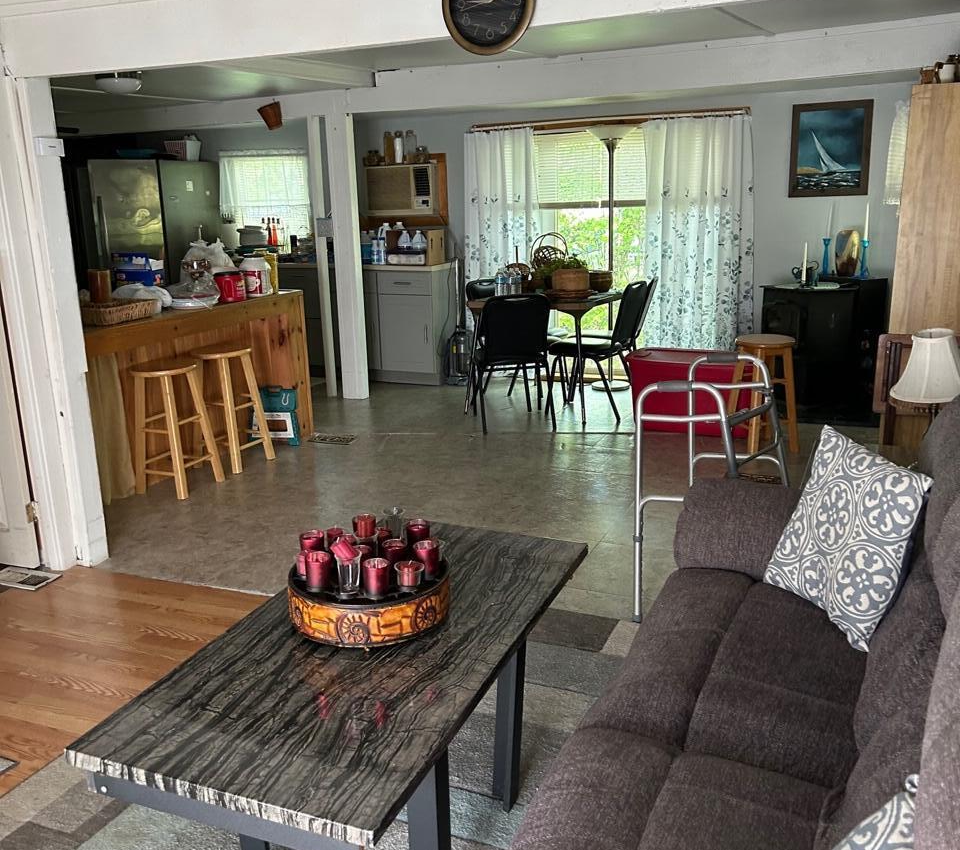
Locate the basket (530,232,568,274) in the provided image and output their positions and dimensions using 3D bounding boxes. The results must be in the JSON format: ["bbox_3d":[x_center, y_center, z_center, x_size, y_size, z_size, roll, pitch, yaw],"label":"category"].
[{"bbox_3d":[0.479,-1.127,6.723,0.260,0.400,0.220,-1,14,3],"label":"basket"}]

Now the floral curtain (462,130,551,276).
[{"bbox_3d":[0.198,-1.275,7.277,0.650,1.830,0.110,5,16,27],"label":"floral curtain"}]

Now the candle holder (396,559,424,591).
[{"bbox_3d":[-0.156,0.341,2.164,0.065,0.055,0.065,-2,14,0],"label":"candle holder"}]

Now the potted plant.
[{"bbox_3d":[0.602,-1.010,6.447,0.260,0.235,0.260,-2,14,0],"label":"potted plant"}]

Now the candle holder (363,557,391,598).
[{"bbox_3d":[-0.230,0.342,2.133,0.058,0.074,0.058,-2,14,0],"label":"candle holder"}]

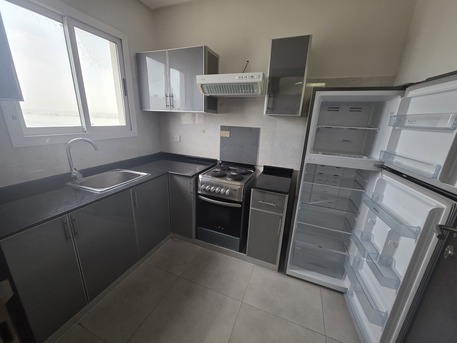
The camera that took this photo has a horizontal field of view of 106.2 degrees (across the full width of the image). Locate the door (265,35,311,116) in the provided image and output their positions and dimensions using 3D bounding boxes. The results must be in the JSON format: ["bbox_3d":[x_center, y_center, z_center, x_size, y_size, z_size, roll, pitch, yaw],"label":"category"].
[{"bbox_3d":[0.554,-0.828,1.609,0.309,0.603,0.330,8,17,19],"label":"door"}]

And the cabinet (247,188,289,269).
[{"bbox_3d":[0.451,0.477,1.879,0.324,0.748,0.543,8,17,19],"label":"cabinet"}]

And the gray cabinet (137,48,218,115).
[{"bbox_3d":[-0.578,-1.000,2.003,0.852,0.601,0.330,8,17,19],"label":"gray cabinet"}]

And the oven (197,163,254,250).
[{"bbox_3d":[-0.012,0.404,2.025,0.503,0.815,0.540,8,17,19],"label":"oven"}]

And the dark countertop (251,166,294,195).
[{"bbox_3d":[0.466,0.072,1.753,0.329,0.103,0.565,8,17,19],"label":"dark countertop"}]

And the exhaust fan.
[{"bbox_3d":[0.083,-0.808,1.695,0.599,0.142,0.515,8,17,19],"label":"exhaust fan"}]

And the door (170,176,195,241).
[{"bbox_3d":[-0.517,0.406,1.941,0.329,0.749,0.025,8,17,20],"label":"door"}]

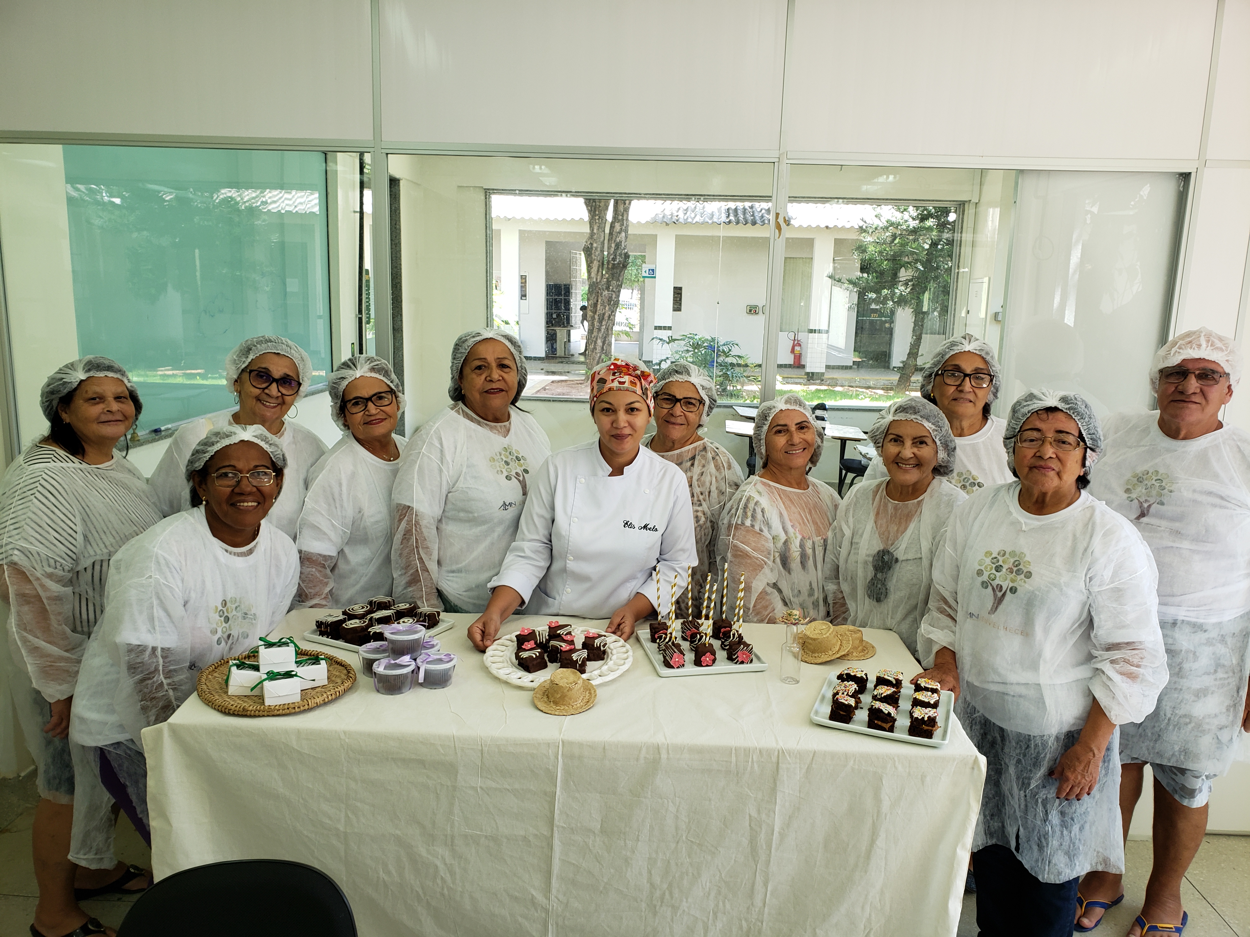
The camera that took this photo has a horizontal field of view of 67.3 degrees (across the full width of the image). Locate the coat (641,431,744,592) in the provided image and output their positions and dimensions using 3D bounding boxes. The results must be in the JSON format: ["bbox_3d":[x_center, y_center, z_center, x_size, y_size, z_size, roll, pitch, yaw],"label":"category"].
[{"bbox_3d":[0.155,0.349,2.810,0.430,0.920,0.290,3,11,5],"label":"coat"}]

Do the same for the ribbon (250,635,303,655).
[{"bbox_3d":[-0.709,0.363,1.922,0.105,0.035,0.055,1,11,-3],"label":"ribbon"}]

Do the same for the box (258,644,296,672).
[{"bbox_3d":[-0.747,0.401,2.019,0.069,0.053,0.056,-2,11,-19],"label":"box"}]

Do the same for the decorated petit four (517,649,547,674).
[{"bbox_3d":[-0.215,0.446,2.196,0.051,0.038,0.050,-8,14,-41],"label":"decorated petit four"}]

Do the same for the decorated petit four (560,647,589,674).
[{"bbox_3d":[-0.114,0.433,2.102,0.054,0.045,0.052,1,11,-3],"label":"decorated petit four"}]

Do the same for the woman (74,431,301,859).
[{"bbox_3d":[-1.165,0.555,2.521,0.580,1.380,0.560,-5,12,-30],"label":"woman"}]

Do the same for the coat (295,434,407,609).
[{"bbox_3d":[-0.709,0.333,2.772,0.470,0.880,0.320,-2,11,-16],"label":"coat"}]

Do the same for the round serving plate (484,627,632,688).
[{"bbox_3d":[-0.152,0.440,2.159,0.345,0.035,0.345,2,11,0],"label":"round serving plate"}]

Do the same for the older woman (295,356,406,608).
[{"bbox_3d":[-0.712,0.436,2.791,0.460,1.539,0.310,-2,11,-16],"label":"older woman"}]

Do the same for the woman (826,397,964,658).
[{"bbox_3d":[0.751,0.531,2.649,0.440,1.482,0.320,5,11,17],"label":"woman"}]

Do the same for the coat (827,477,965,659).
[{"bbox_3d":[0.753,0.444,2.623,0.440,0.860,0.320,5,11,17],"label":"coat"}]

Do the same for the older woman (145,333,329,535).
[{"bbox_3d":[-1.071,0.370,2.698,0.520,1.510,0.320,-2,11,-20],"label":"older woman"}]

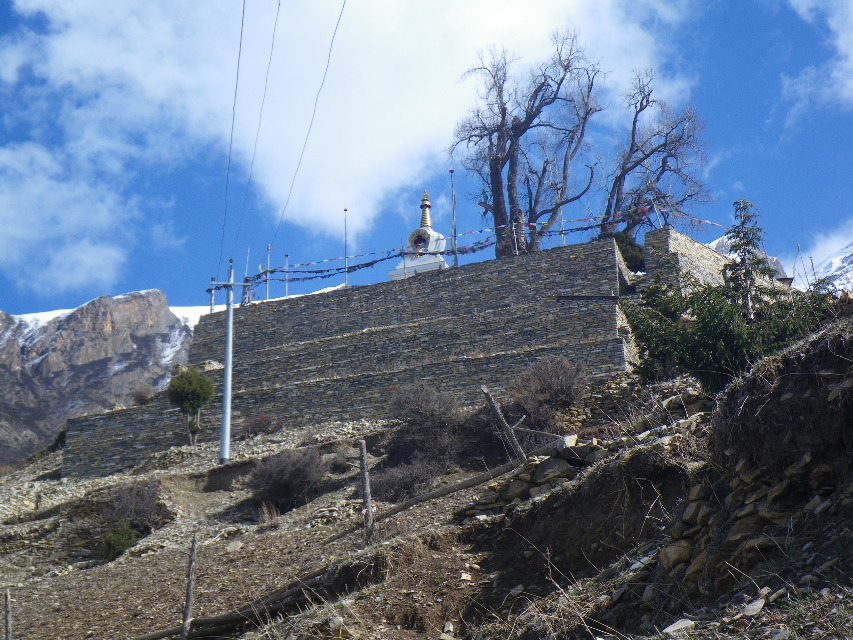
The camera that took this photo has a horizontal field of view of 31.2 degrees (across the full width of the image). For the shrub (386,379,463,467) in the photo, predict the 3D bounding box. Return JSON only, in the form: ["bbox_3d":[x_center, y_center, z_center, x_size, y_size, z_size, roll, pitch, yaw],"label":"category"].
[{"bbox_3d":[-0.091,3.211,46.500,2.350,2.500,2.250,0,-13,0],"label":"shrub"}]

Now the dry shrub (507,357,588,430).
[{"bbox_3d":[3.713,2.237,46.500,2.400,2.100,2.250,0,-13,0],"label":"dry shrub"}]

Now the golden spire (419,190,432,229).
[{"bbox_3d":[-0.039,-4.339,60.000,0.520,1.550,0.520,0,-13,0],"label":"golden spire"}]

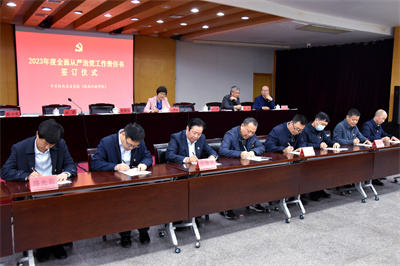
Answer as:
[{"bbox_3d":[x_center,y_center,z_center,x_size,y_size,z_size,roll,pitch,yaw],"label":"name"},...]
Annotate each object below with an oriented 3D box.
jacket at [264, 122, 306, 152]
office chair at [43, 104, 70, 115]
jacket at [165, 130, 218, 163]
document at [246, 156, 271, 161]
[{"bbox_3d":[1.061,0.144,4.447,0.626,0.545,0.545,-3,7,-31],"label":"jacket"},{"bbox_3d":[-2.488,-0.040,6.133,0.550,0.918,0.600,-4,7,-31],"label":"office chair"},{"bbox_3d":[-0.123,0.269,3.842,0.590,0.610,0.700,-4,7,-31],"label":"jacket"},{"bbox_3d":[0.633,0.277,3.779,0.212,0.010,0.283,-3,7,-31],"label":"document"}]

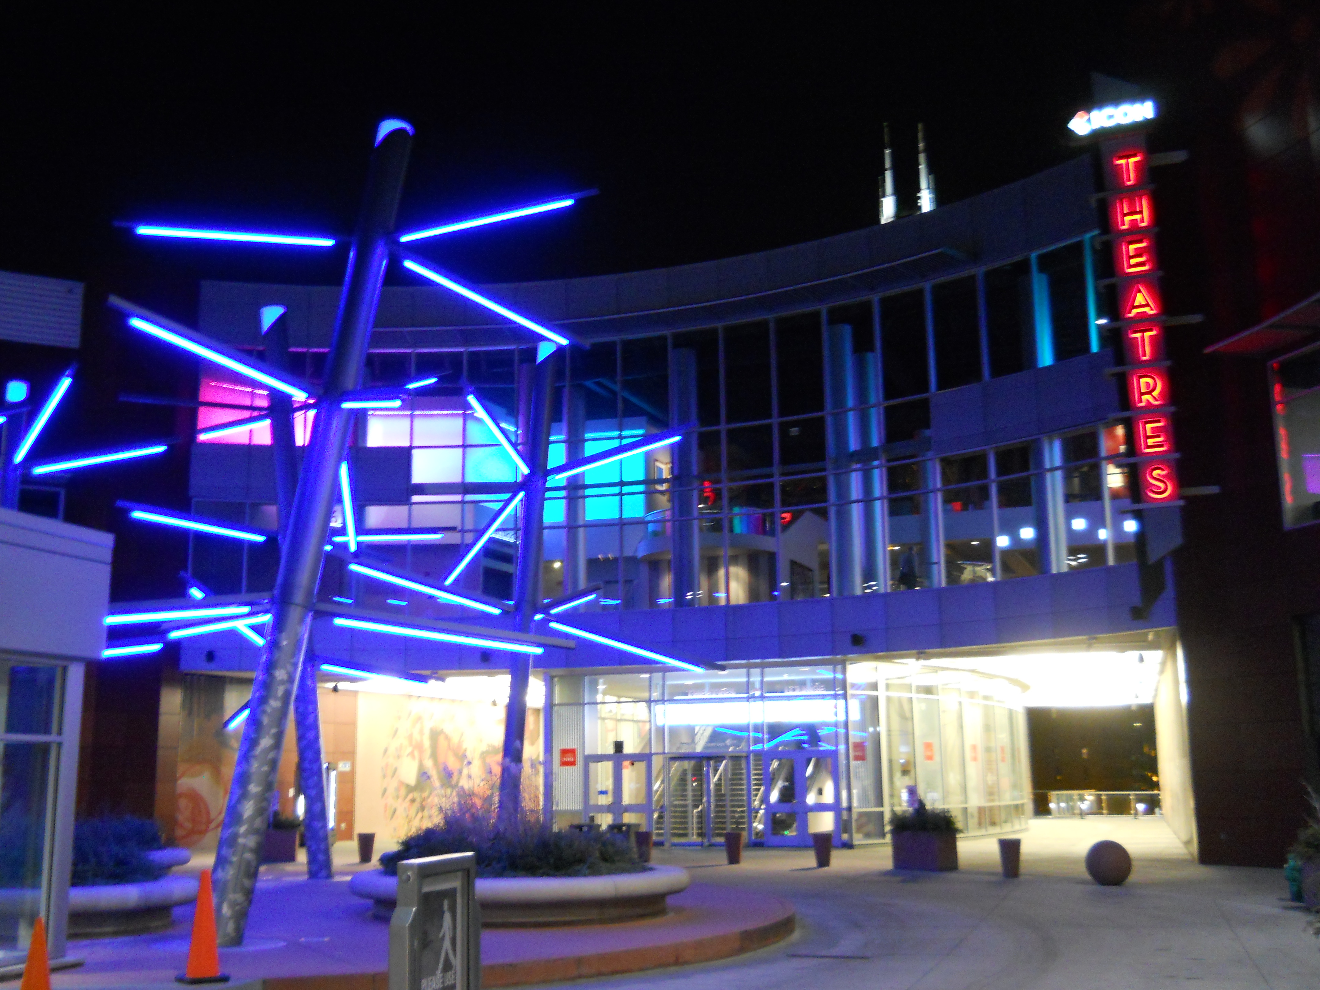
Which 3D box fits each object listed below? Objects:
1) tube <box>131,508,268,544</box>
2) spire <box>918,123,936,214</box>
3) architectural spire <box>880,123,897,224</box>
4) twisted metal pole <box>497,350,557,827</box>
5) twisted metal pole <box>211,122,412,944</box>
[{"bbox_3d":[-7.566,0.531,23.250,2.160,0.120,0.120,13,-16,-25],"label":"tube"},{"bbox_3d":[212.123,-263.022,1138.552,11.000,81.200,11.000,-1,-11,0],"label":"spire"},{"bbox_3d":[185.411,-263.519,1143.872,11.000,85.000,11.000,-1,-11,0],"label":"architectural spire"},{"bbox_3d":[-2.173,1.791,22.867,0.320,8.740,0.320,3,-15,0],"label":"twisted metal pole"},{"bbox_3d":[-3.873,0.128,15.846,0.460,9.450,0.460,9,-13,0],"label":"twisted metal pole"}]

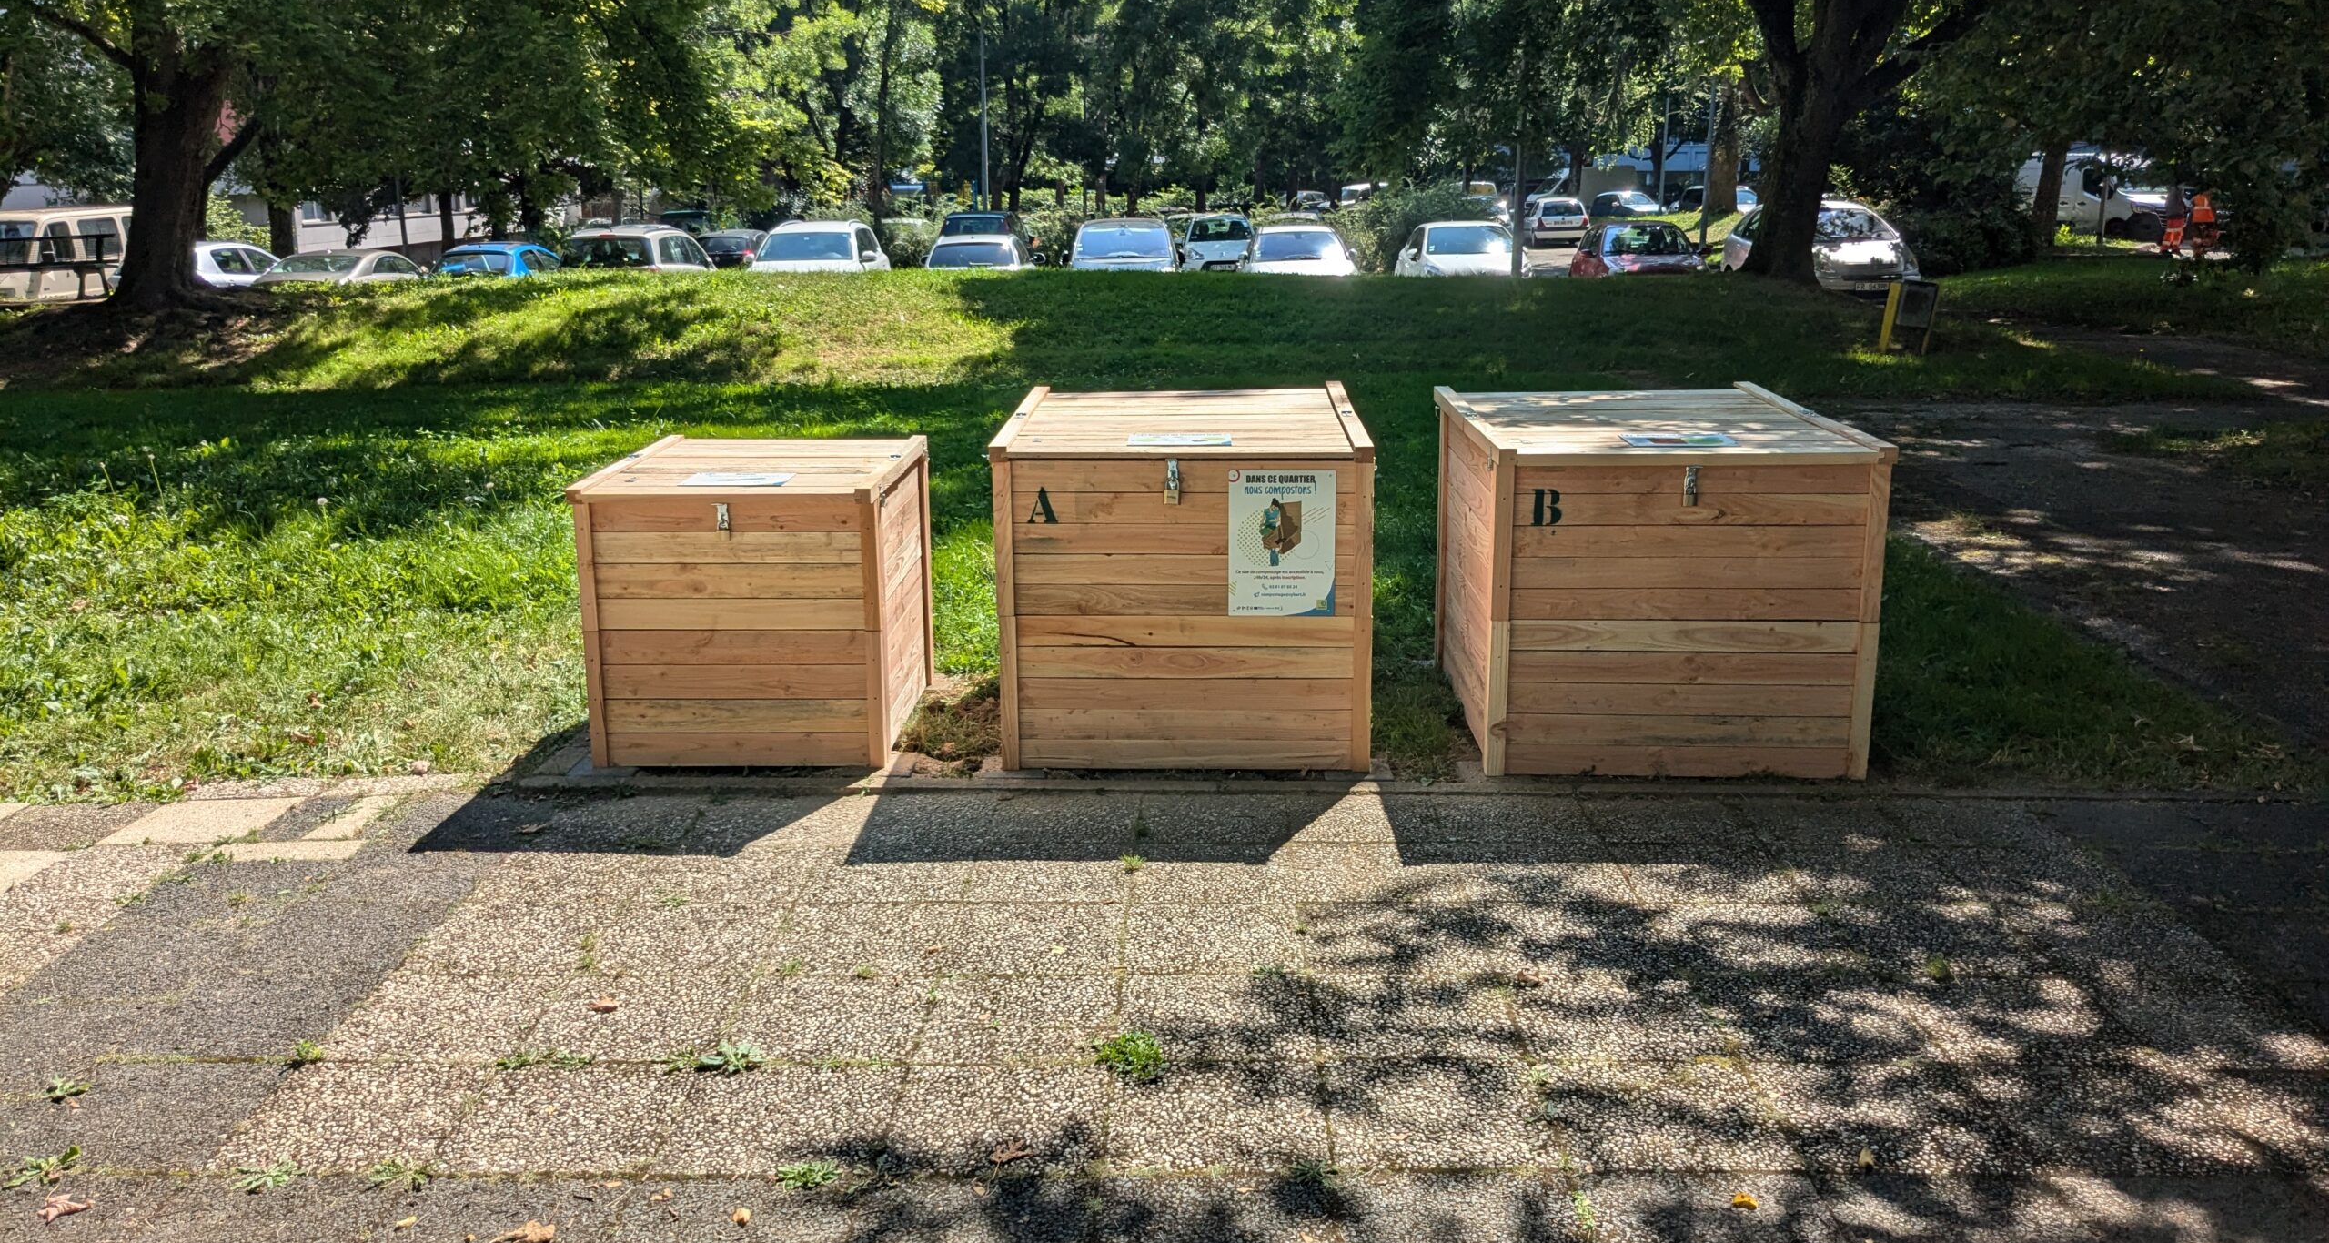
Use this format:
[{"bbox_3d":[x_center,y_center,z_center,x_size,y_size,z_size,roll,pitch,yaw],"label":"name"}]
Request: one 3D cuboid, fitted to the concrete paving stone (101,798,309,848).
[{"bbox_3d":[-2.586,0.567,4.932,0.395,0.050,0.395,0,14,1],"label":"concrete paving stone"}]

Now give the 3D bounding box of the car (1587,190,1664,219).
[{"bbox_3d":[16.190,-14.271,63.474,1.720,1.460,4.100,-2,13,-5],"label":"car"}]

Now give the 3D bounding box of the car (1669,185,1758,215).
[{"bbox_3d":[18.746,-13.920,61.510,1.800,1.600,4.400,-2,13,-3],"label":"car"}]

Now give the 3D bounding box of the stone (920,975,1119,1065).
[{"bbox_3d":[-0.290,0.832,3.726,0.395,0.045,0.395,0,14,1],"label":"stone"}]

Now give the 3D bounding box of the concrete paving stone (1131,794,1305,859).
[{"bbox_3d":[0.133,0.545,4.883,0.400,0.050,0.400,-1,14,1],"label":"concrete paving stone"}]

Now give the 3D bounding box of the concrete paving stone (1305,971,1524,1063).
[{"bbox_3d":[0.507,0.830,3.712,0.395,0.050,0.395,0,14,1],"label":"concrete paving stone"}]

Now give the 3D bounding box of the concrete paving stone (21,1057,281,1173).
[{"bbox_3d":[-1.894,0.941,3.360,0.395,0.050,0.395,0,14,1],"label":"concrete paving stone"}]

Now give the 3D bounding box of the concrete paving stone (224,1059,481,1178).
[{"bbox_3d":[-1.500,0.943,3.368,0.400,0.050,0.400,-1,14,1],"label":"concrete paving stone"}]

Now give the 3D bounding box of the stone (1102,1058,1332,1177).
[{"bbox_3d":[0.103,0.925,3.329,0.395,0.045,0.395,0,14,1],"label":"stone"}]

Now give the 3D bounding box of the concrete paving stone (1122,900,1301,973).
[{"bbox_3d":[0.118,0.740,4.107,0.395,0.050,0.395,0,14,1],"label":"concrete paving stone"}]

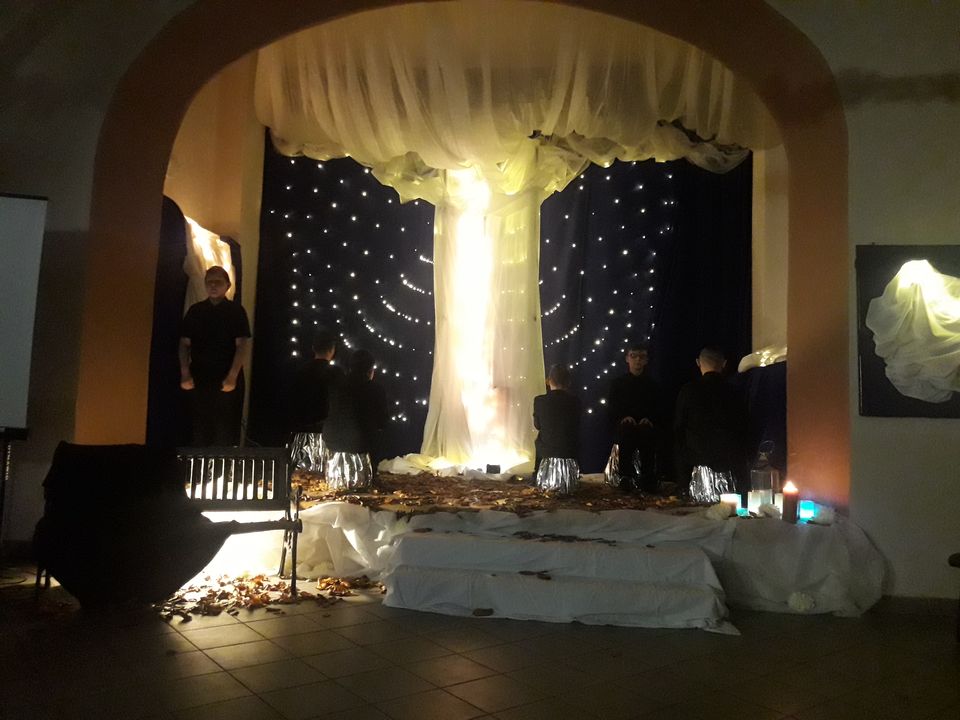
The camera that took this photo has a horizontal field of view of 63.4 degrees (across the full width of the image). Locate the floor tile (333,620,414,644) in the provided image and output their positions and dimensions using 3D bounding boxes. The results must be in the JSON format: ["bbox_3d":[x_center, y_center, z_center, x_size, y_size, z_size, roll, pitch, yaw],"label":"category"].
[{"bbox_3d":[-0.504,1.313,3.719,0.310,0.010,0.310,5,-5,-38],"label":"floor tile"}]

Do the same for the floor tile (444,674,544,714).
[{"bbox_3d":[0.065,1.284,2.984,0.310,0.010,0.310,5,-5,-38],"label":"floor tile"}]

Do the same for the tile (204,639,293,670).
[{"bbox_3d":[-0.994,1.270,3.341,0.310,0.010,0.310,5,-5,-38],"label":"tile"}]

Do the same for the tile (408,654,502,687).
[{"bbox_3d":[-0.129,1.310,3.270,0.307,0.010,0.307,5,-4,-38],"label":"tile"}]

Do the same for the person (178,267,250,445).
[{"bbox_3d":[-2.065,0.084,5.981,0.550,1.639,0.300,2,-4,-6],"label":"person"}]

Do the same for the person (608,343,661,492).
[{"bbox_3d":[1.269,0.449,6.418,0.397,1.195,0.680,1,-4,9],"label":"person"}]

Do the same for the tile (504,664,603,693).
[{"bbox_3d":[0.309,1.321,3.215,0.307,0.010,0.307,5,-4,-38],"label":"tile"}]

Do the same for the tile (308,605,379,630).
[{"bbox_3d":[-0.705,1.335,4.007,0.307,0.010,0.307,5,-4,-38],"label":"tile"}]

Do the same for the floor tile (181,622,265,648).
[{"bbox_3d":[-1.184,1.280,3.585,0.310,0.010,0.310,5,-5,-38],"label":"floor tile"}]

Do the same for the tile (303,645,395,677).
[{"bbox_3d":[-0.567,1.298,3.324,0.307,0.010,0.307,5,-4,-38],"label":"tile"}]

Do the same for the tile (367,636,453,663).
[{"bbox_3d":[-0.314,1.303,3.474,0.310,0.010,0.310,5,-5,-38],"label":"tile"}]

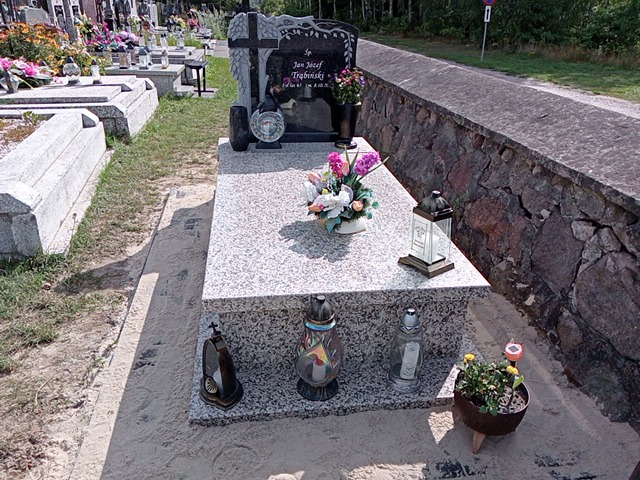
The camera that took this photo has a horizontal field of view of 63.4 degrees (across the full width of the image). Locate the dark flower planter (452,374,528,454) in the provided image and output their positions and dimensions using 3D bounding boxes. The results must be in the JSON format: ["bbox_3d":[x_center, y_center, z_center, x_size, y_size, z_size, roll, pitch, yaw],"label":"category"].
[{"bbox_3d":[0.524,0.544,1.635,0.222,0.205,0.222,-2,27,-9],"label":"dark flower planter"}]

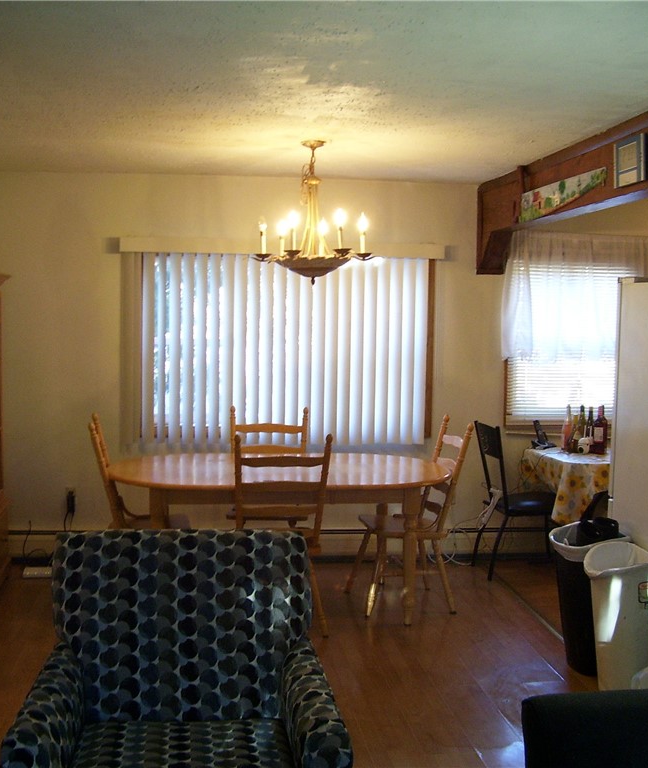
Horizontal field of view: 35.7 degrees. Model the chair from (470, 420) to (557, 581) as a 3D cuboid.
[{"bbox_3d":[1.209,0.718,6.296,0.500,0.940,0.420,0,4,-8],"label":"chair"}]

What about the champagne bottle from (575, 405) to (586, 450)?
[{"bbox_3d":[1.617,0.281,6.319,0.077,0.305,0.077,0,4,-7],"label":"champagne bottle"}]

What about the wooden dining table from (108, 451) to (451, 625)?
[{"bbox_3d":[-0.246,0.822,5.441,1.780,0.750,1.100,0,4,-7],"label":"wooden dining table"}]

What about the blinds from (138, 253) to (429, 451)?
[{"bbox_3d":[-0.284,-0.201,6.353,1.931,1.251,0.120,1,4,-4],"label":"blinds"}]

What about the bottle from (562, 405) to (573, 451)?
[{"bbox_3d":[1.549,0.279,6.371,0.075,0.300,0.075,0,4,-7],"label":"bottle"}]

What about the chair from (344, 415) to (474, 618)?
[{"bbox_3d":[0.451,0.695,5.516,0.600,1.015,0.500,0,4,-8],"label":"chair"}]

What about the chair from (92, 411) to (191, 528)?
[{"bbox_3d":[-0.976,0.697,5.403,0.570,1.030,0.470,0,4,-8],"label":"chair"}]

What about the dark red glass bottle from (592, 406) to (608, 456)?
[{"bbox_3d":[1.730,0.285,6.286,0.092,0.305,0.092,0,4,-7],"label":"dark red glass bottle"}]

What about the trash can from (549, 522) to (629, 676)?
[{"bbox_3d":[1.202,0.977,4.596,0.355,0.600,0.440,0,4,-7],"label":"trash can"}]

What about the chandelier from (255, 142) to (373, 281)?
[{"bbox_3d":[-0.043,-0.850,4.953,0.582,0.697,0.582,0,4,-8],"label":"chandelier"}]

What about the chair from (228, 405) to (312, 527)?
[{"bbox_3d":[-0.318,0.659,5.855,0.490,1.015,0.600,1,4,-2],"label":"chair"}]

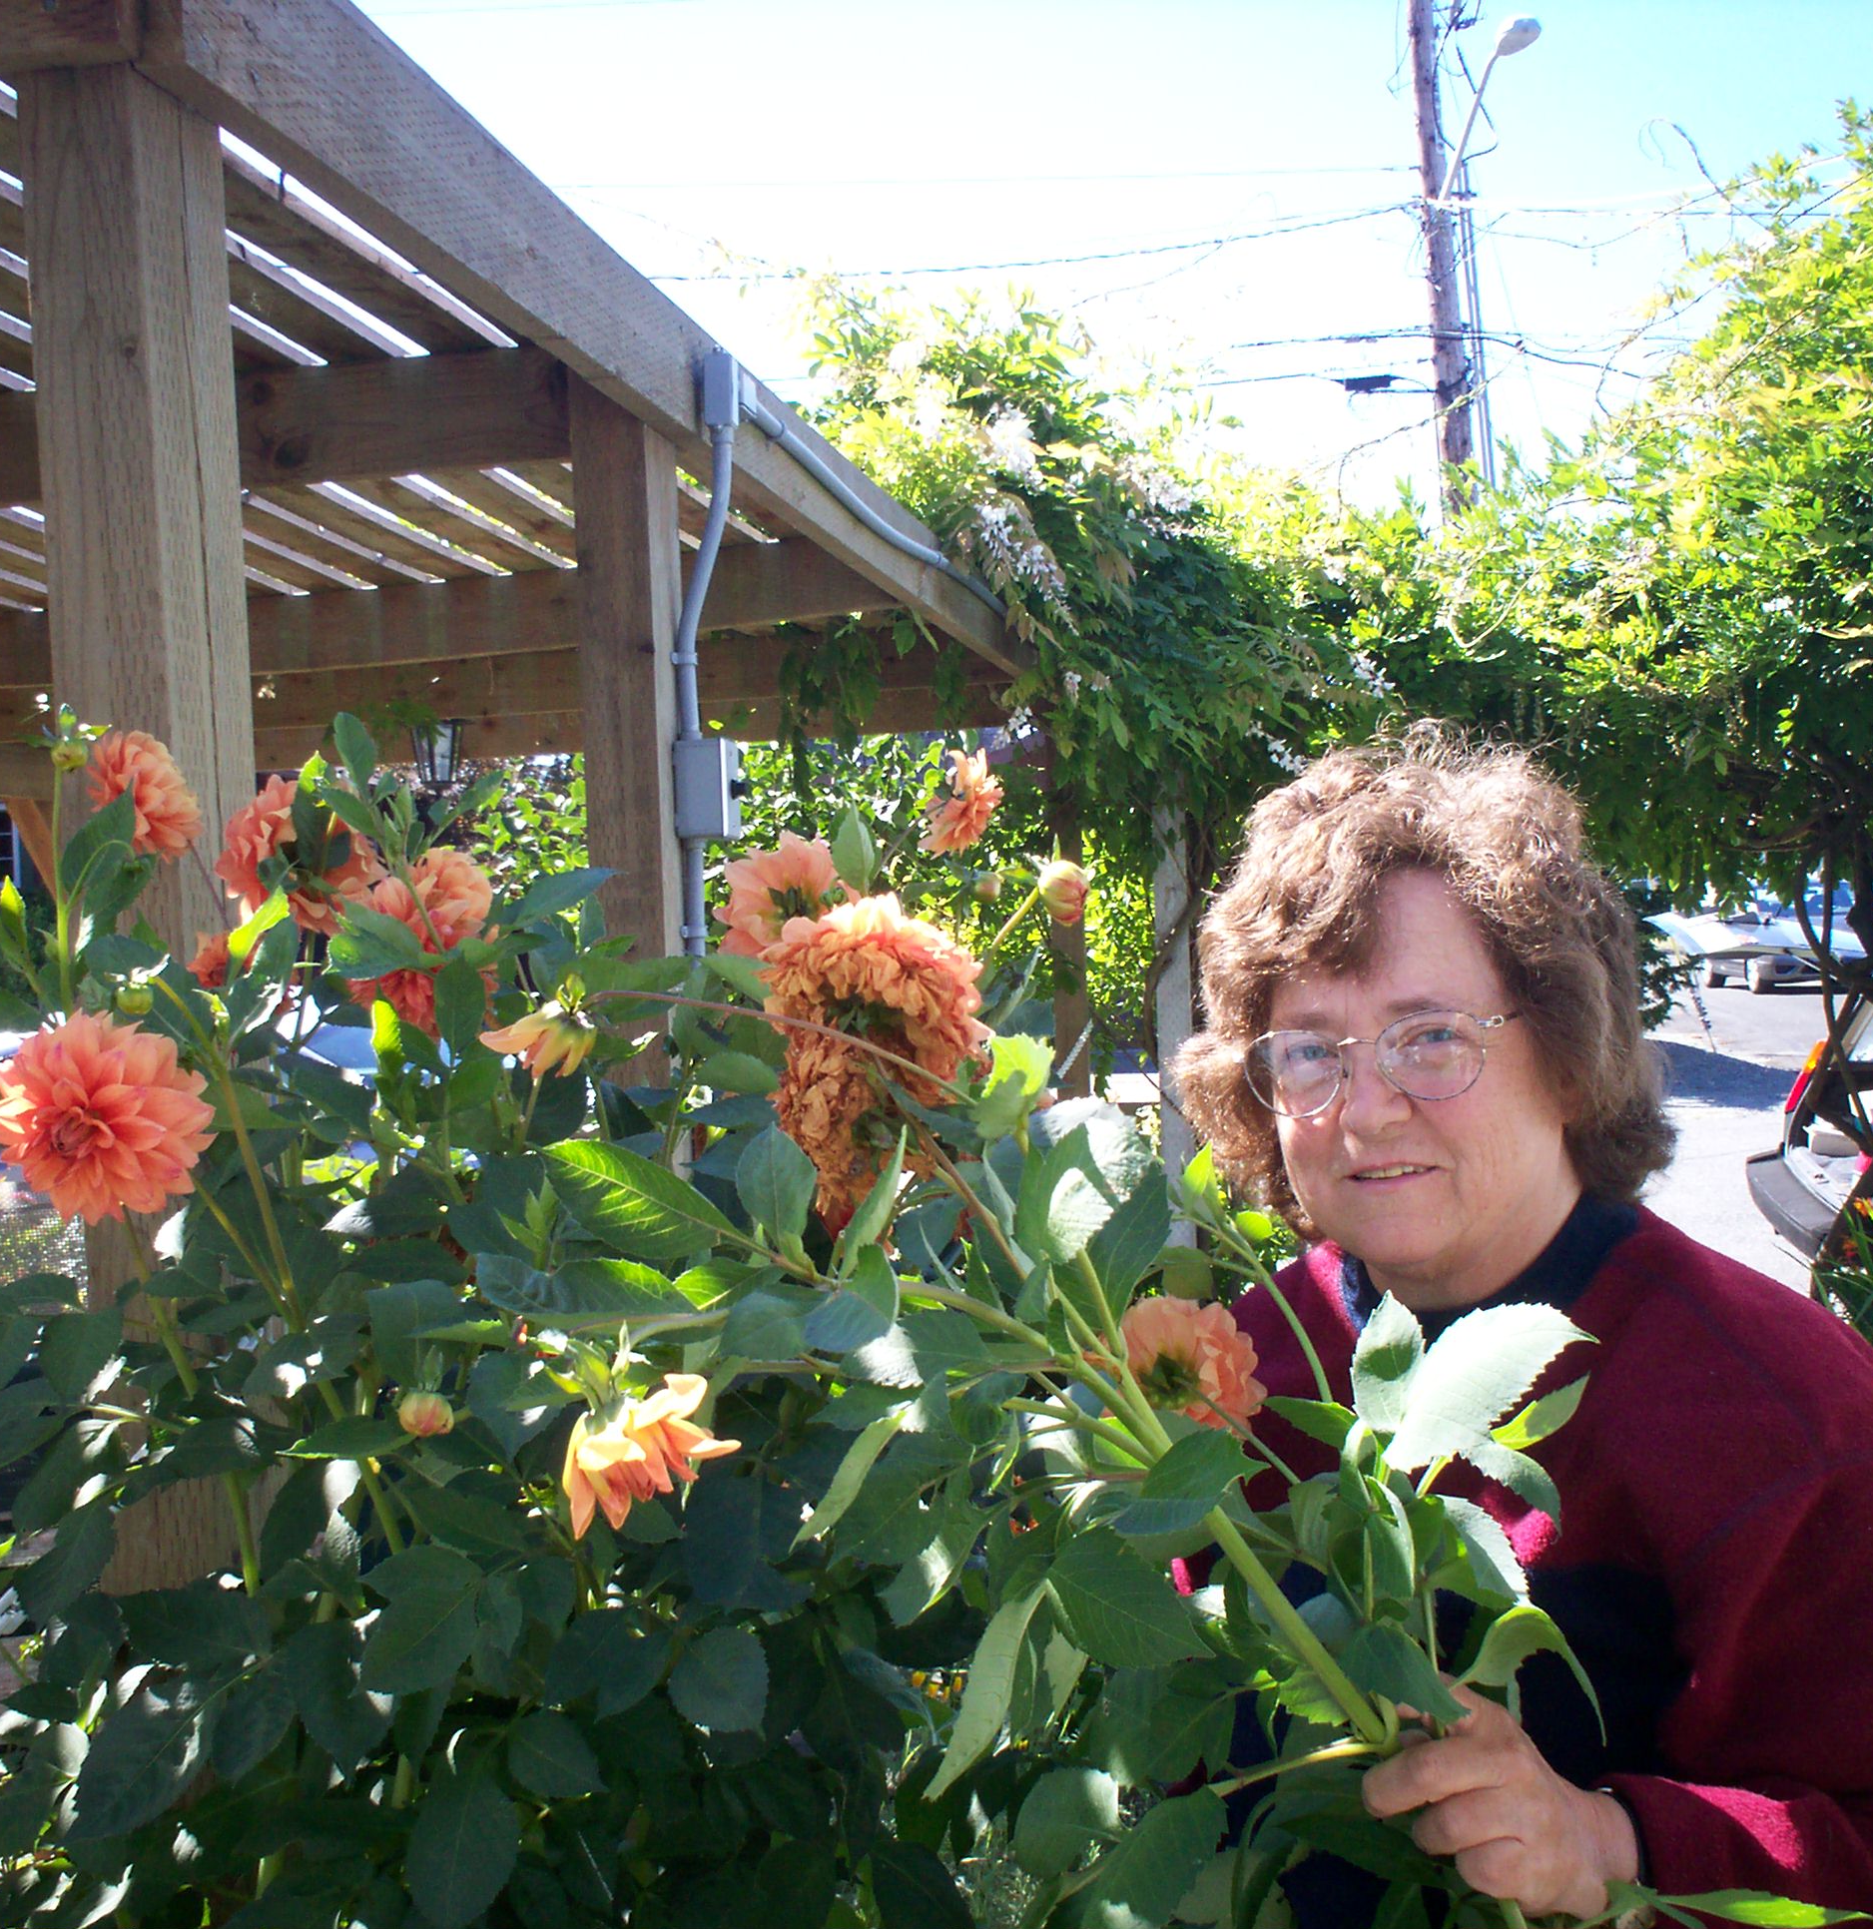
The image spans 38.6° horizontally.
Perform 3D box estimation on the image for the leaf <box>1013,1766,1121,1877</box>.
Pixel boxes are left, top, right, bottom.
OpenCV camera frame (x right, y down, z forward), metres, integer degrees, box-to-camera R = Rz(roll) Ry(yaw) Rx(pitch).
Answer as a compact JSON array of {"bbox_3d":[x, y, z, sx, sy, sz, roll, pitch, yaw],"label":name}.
[{"bbox_3d":[0.057,0.375,1.170,0.048,0.045,0.015,-2,-20,-1],"label":"leaf"}]

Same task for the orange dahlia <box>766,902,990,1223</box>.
[{"bbox_3d":[-0.031,0.049,1.340,0.115,0.165,0.100,-2,15,-18],"label":"orange dahlia"}]

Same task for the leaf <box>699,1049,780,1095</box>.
[{"bbox_3d":[-0.111,0.061,1.500,0.045,0.028,0.014,11,-36,-6],"label":"leaf"}]

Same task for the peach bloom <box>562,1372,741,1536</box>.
[{"bbox_3d":[-0.131,0.225,1.220,0.080,0.060,0.068,-24,-21,0],"label":"peach bloom"}]

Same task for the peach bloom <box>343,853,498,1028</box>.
[{"bbox_3d":[-0.275,-0.011,1.420,0.086,0.094,0.065,-2,-8,-6],"label":"peach bloom"}]

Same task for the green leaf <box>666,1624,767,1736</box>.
[{"bbox_3d":[-0.108,0.356,1.330,0.048,0.051,0.014,-2,-24,-1],"label":"green leaf"}]

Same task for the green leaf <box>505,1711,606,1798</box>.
[{"bbox_3d":[-0.185,0.384,1.300,0.060,0.040,0.012,33,-22,11],"label":"green leaf"}]

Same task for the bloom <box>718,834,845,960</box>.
[{"bbox_3d":[-0.080,-0.035,1.430,0.074,0.073,0.050,-2,14,-5],"label":"bloom"}]

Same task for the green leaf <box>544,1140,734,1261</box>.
[{"bbox_3d":[-0.139,0.109,1.250,0.100,0.046,0.016,26,-37,9],"label":"green leaf"}]

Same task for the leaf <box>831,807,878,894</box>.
[{"bbox_3d":[-0.042,-0.059,1.380,0.025,0.048,0.012,-1,-5,-14],"label":"leaf"}]

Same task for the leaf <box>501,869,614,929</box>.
[{"bbox_3d":[-0.224,-0.039,1.580,0.068,0.015,0.036,-24,44,-9],"label":"leaf"}]

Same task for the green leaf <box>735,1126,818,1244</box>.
[{"bbox_3d":[-0.070,0.097,1.170,0.037,0.050,0.014,-6,-8,-7],"label":"green leaf"}]

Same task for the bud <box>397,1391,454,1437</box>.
[{"bbox_3d":[-0.260,0.229,1.360,0.028,0.024,0.027,-2,0,0],"label":"bud"}]

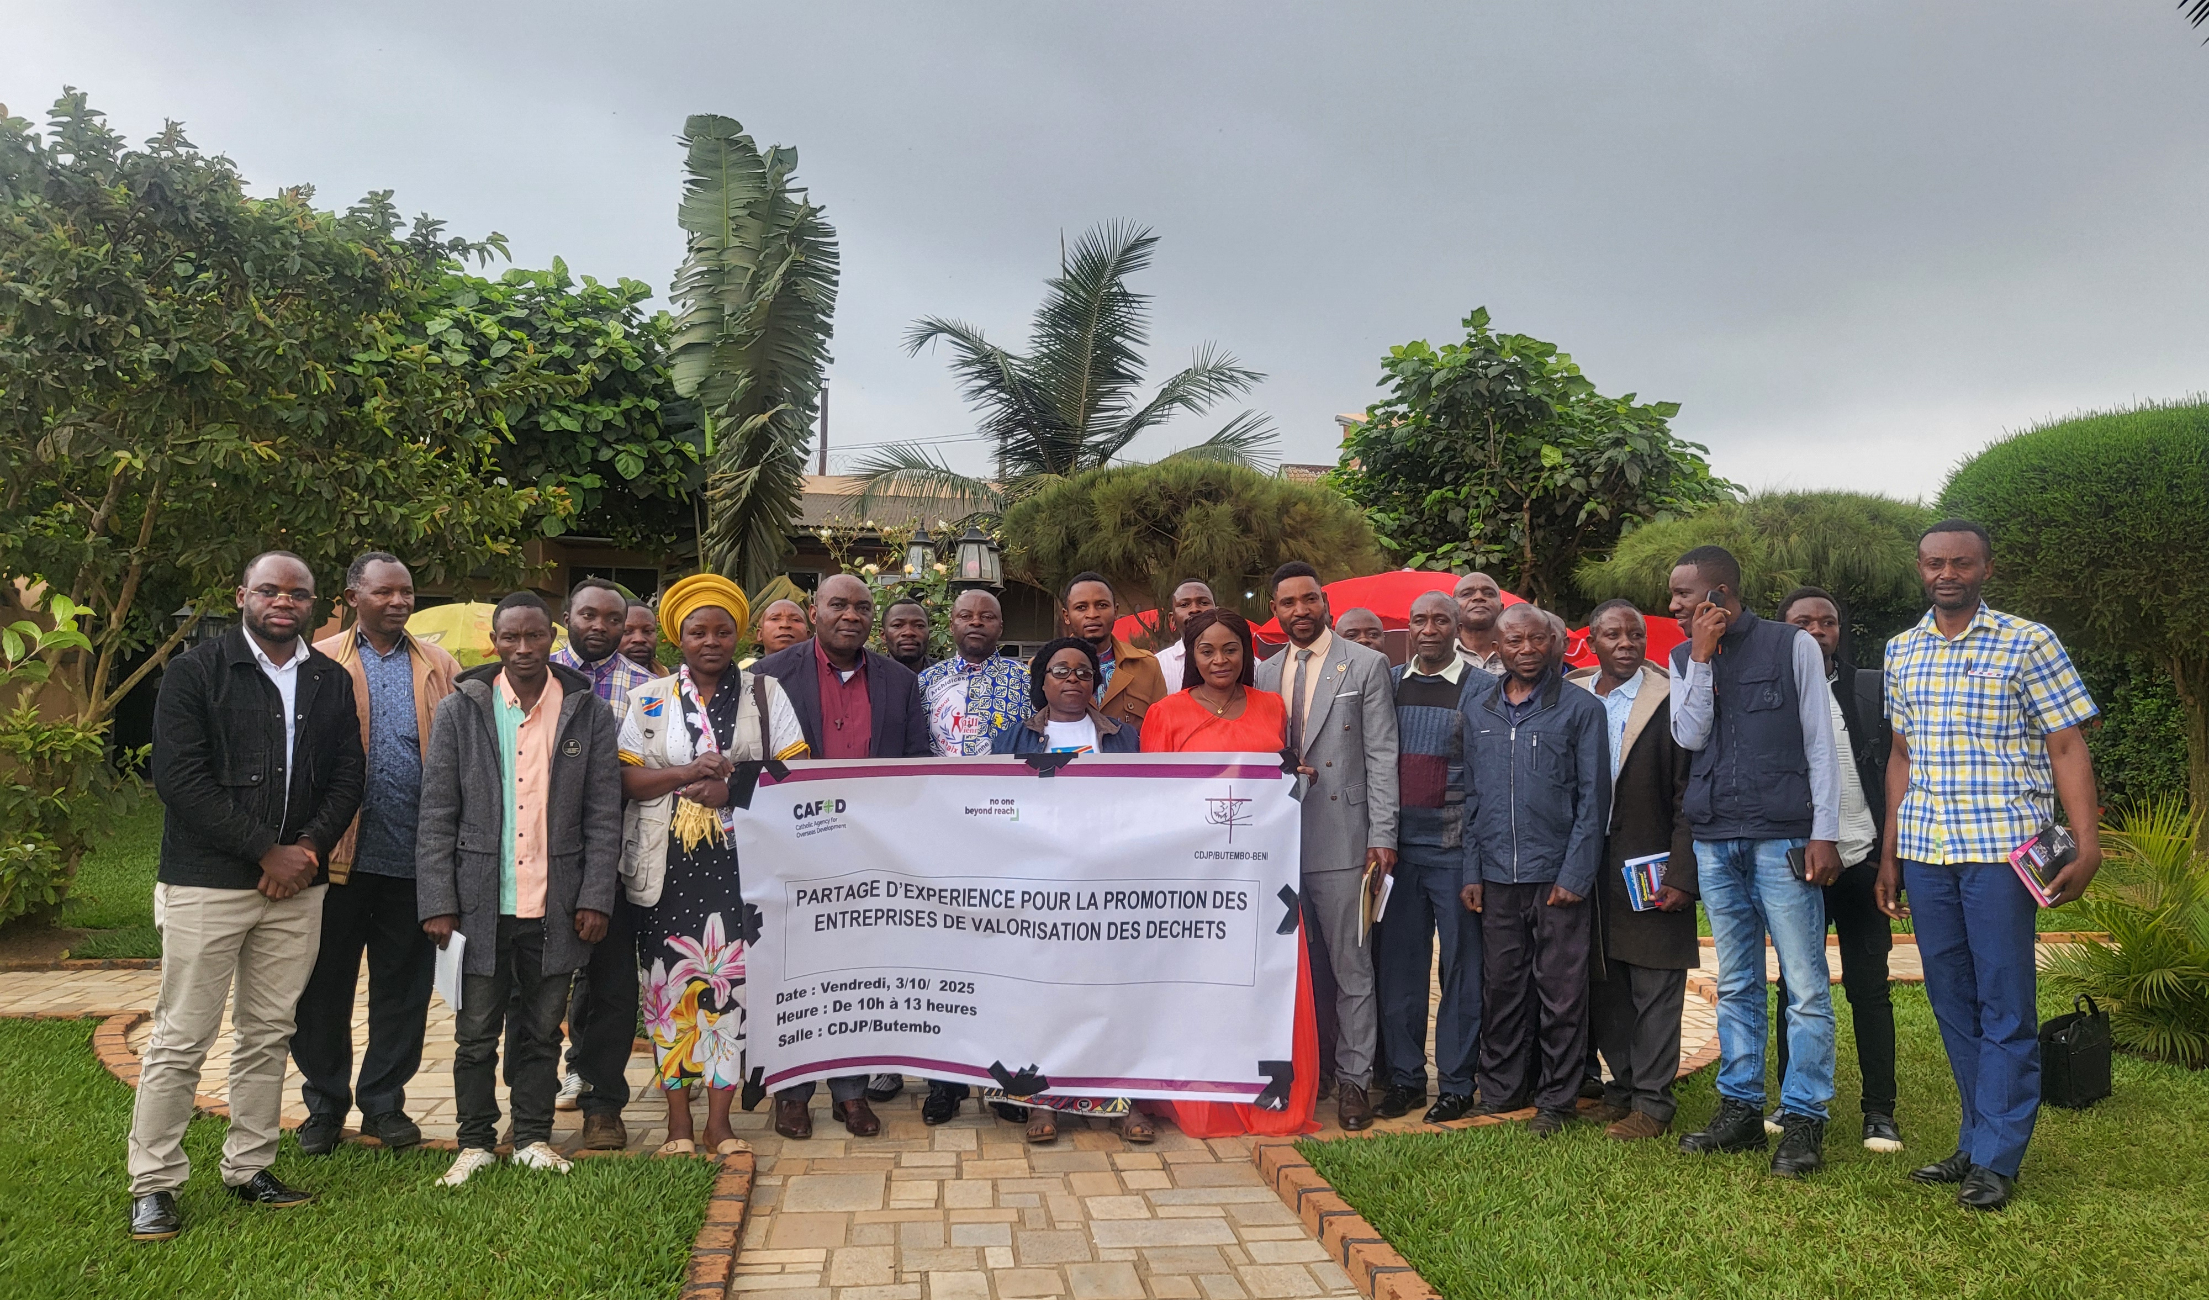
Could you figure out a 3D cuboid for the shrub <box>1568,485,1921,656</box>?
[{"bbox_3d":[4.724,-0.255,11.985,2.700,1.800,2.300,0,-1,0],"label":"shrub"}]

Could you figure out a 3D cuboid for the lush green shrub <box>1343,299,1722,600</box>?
[{"bbox_3d":[3.670,-1.203,14.172,3.400,3.400,3.000,0,-1,0],"label":"lush green shrub"}]

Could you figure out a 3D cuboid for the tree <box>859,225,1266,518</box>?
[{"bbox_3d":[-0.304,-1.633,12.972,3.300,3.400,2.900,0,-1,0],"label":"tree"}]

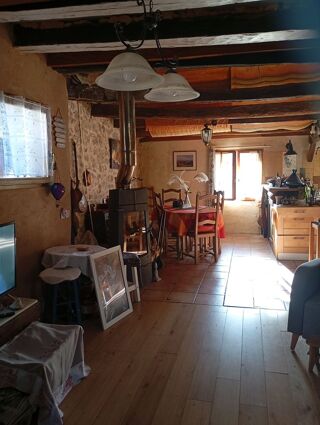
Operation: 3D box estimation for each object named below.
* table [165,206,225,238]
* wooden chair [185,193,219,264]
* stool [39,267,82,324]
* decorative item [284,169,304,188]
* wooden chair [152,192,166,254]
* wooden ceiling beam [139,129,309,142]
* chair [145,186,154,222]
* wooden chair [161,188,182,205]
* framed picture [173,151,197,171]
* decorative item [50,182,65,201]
[{"bbox_3d":[0.564,0.321,5.958,1.040,0.750,1.040,1,7,14],"label":"table"},{"bbox_3d":[0.671,0.243,5.400,0.430,1.050,0.470,-3,7,-18],"label":"wooden chair"},{"bbox_3d":[-0.916,0.812,3.156,0.370,0.500,0.370,1,7,14],"label":"stool"},{"bbox_3d":[2.094,-0.525,5.361,0.330,0.300,0.330,1,7,14],"label":"decorative item"},{"bbox_3d":[0.196,0.167,6.066,0.470,1.040,0.430,-3,7,-16],"label":"wooden chair"},{"bbox_3d":[1.269,-1.668,7.363,3.628,0.170,0.170,1,7,14],"label":"wooden ceiling beam"},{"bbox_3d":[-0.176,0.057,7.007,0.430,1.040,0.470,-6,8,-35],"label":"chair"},{"bbox_3d":[0.191,0.112,6.517,0.430,1.040,0.470,1,7,10],"label":"wooden chair"},{"bbox_3d":[0.566,-1.152,7.743,0.538,0.430,0.030,1,7,14],"label":"framed picture"},{"bbox_3d":[-1.093,-0.221,3.671,0.149,0.200,0.149,1,7,14],"label":"decorative item"}]

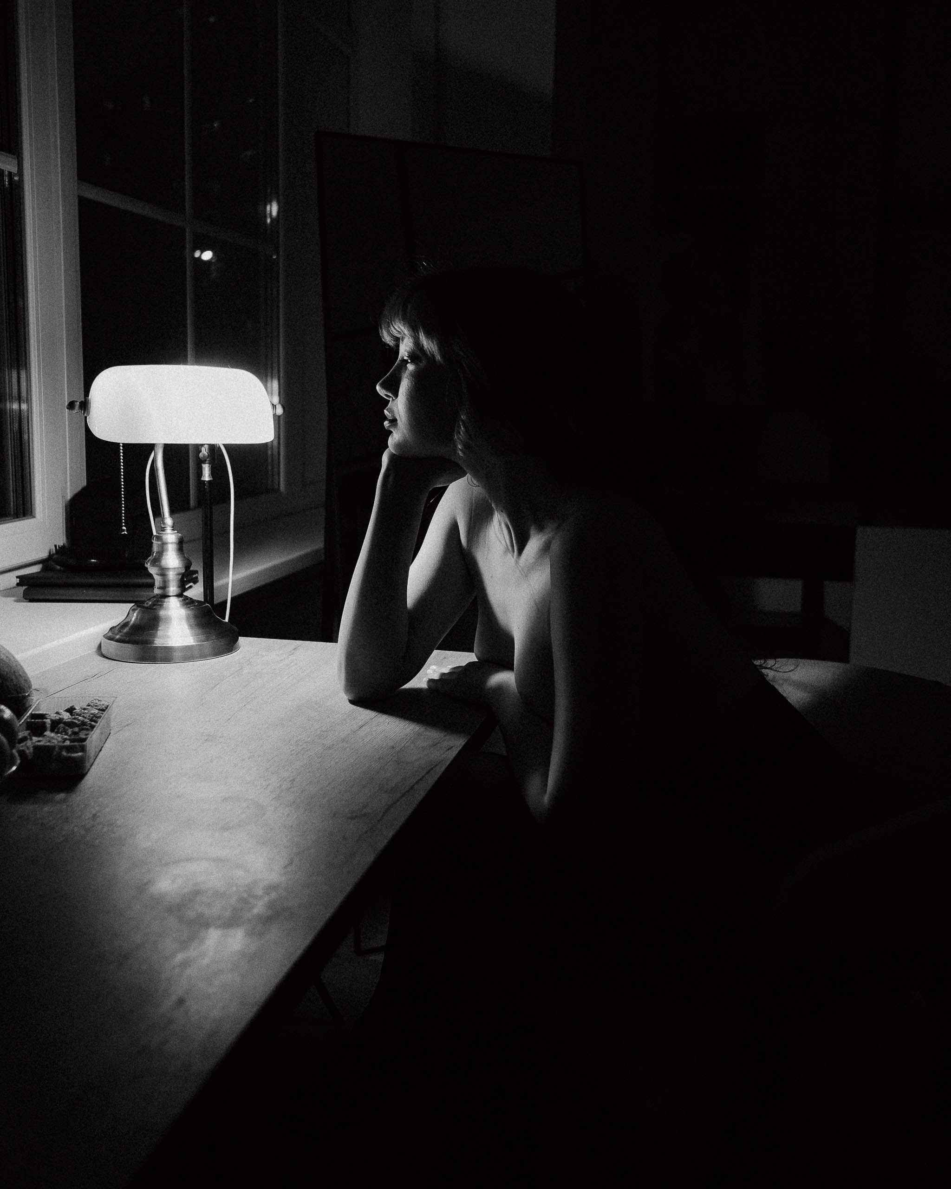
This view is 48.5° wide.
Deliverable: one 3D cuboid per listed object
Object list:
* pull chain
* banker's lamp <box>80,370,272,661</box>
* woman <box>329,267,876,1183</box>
[{"bbox_3d":[-0.441,-0.132,1.325,0.011,0.118,0.011,-4,12,-27],"label":"pull chain"},{"bbox_3d":[-0.383,-0.112,1.347,0.260,0.362,0.190,-4,12,-27],"label":"banker's lamp"},{"bbox_3d":[0.138,0.250,1.143,0.640,1.150,0.460,-1,11,-12],"label":"woman"}]

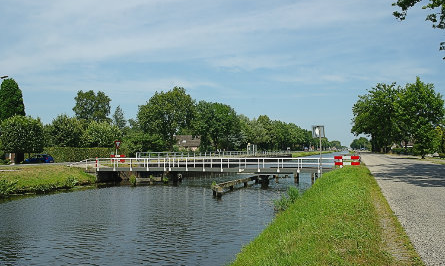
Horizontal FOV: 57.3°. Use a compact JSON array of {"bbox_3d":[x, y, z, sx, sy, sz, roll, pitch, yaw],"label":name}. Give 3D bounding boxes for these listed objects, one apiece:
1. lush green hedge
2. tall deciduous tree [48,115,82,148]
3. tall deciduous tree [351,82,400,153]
[{"bbox_3d":[-20.800,3.400,65.000,1.600,2.150,21.300,-1,-2,19],"label":"lush green hedge"},{"bbox_3d":[-24.570,0.780,64.000,5.650,7.370,5.650,0,-2,0],"label":"tall deciduous tree"},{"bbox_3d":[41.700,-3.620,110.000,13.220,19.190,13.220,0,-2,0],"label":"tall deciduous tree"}]

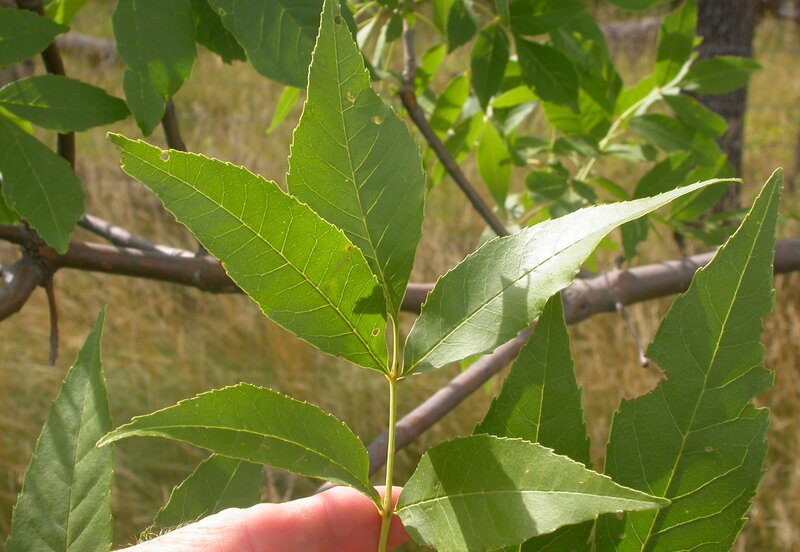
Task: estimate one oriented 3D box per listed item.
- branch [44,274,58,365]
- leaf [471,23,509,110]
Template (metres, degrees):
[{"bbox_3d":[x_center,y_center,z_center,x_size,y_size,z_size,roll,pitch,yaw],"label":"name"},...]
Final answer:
[{"bbox_3d":[-0.149,0.019,0.770,0.005,0.038,0.006,-3,7,0],"label":"branch"},{"bbox_3d":[0.053,-0.123,1.060,0.021,0.053,0.014,8,6,0],"label":"leaf"}]

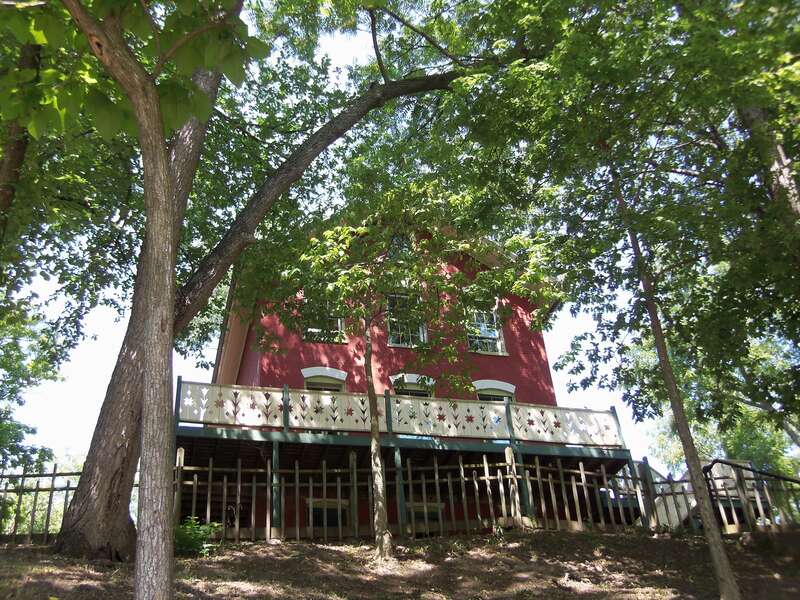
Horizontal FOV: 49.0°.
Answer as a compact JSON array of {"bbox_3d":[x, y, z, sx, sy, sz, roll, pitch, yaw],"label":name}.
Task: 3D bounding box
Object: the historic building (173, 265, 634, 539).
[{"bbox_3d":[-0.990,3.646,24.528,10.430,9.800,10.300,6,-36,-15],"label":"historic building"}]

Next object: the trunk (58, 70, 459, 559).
[{"bbox_3d":[-1.812,-0.522,15.571,6.800,10.000,2.300,-5,-34,0],"label":"trunk"}]

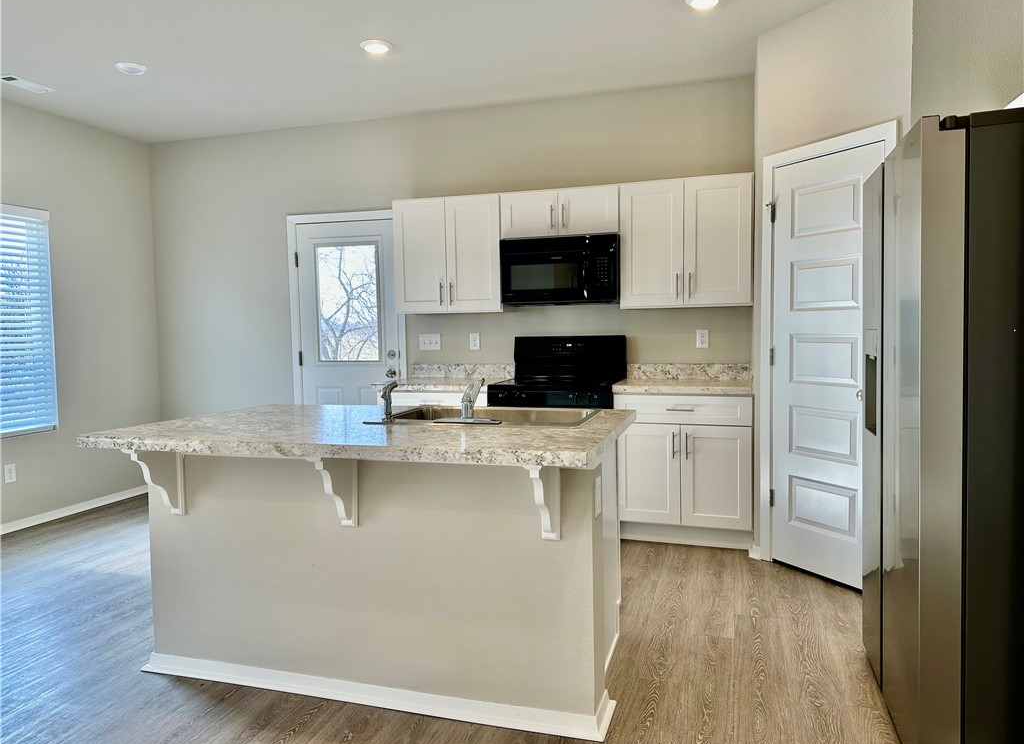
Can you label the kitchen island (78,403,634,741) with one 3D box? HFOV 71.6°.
[{"bbox_3d":[-0.478,0.648,2.705,1.772,0.912,1.059,0,4,17],"label":"kitchen island"}]

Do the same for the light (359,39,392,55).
[{"bbox_3d":[-0.719,-1.724,3.774,0.170,0.030,0.170,-1,4,0],"label":"light"}]

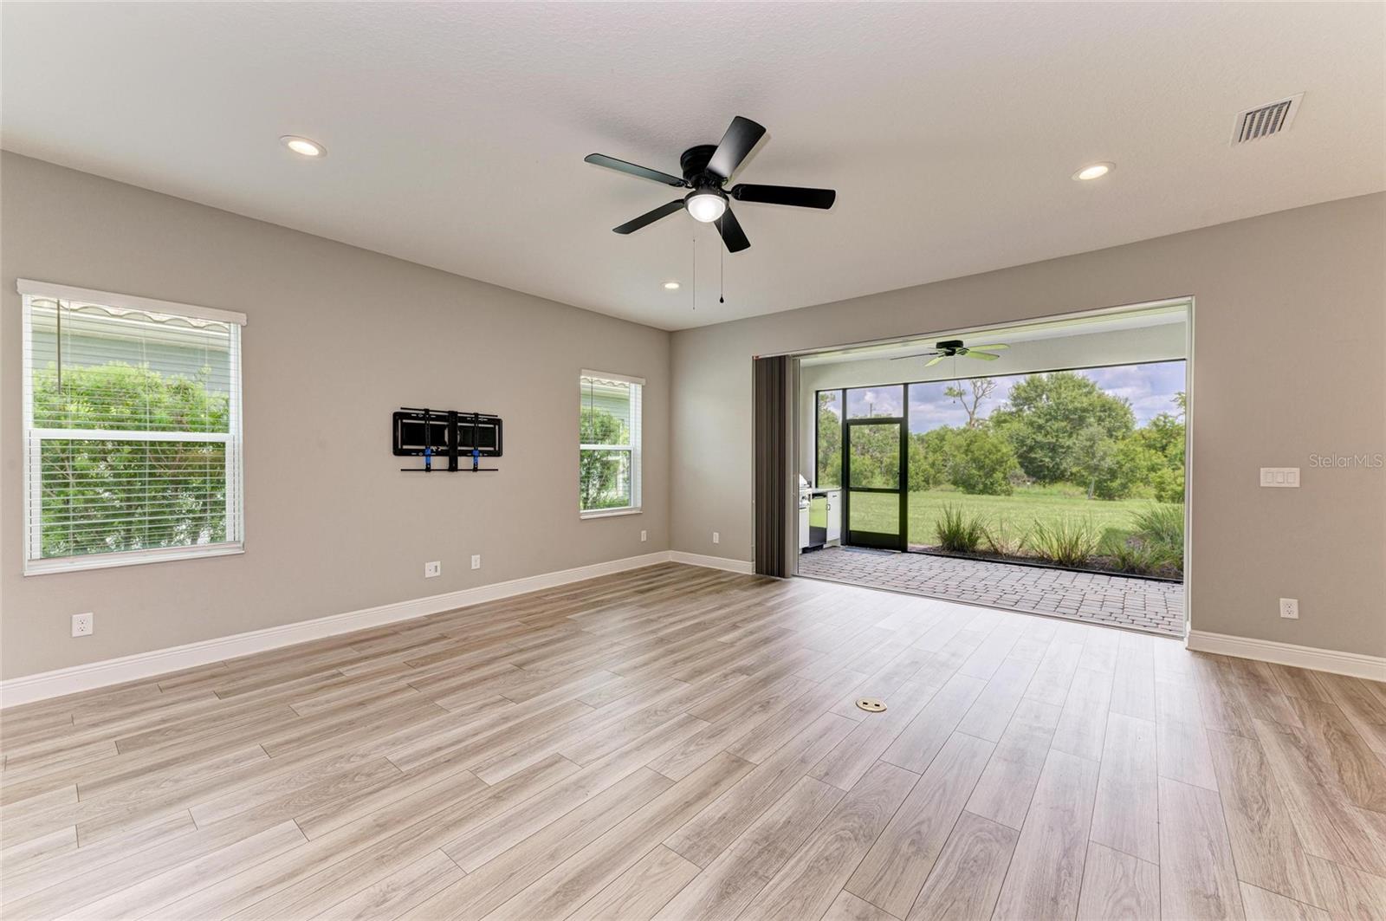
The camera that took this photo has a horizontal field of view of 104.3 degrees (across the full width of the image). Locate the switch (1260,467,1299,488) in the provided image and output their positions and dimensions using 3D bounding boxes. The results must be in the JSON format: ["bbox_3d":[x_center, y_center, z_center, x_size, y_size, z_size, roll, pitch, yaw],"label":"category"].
[{"bbox_3d":[3.687,0.108,3.379,0.166,0.120,0.014,0,0,40],"label":"switch"}]

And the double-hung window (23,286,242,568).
[{"bbox_3d":[-3.207,-0.178,3.154,0.075,1.525,0.920,0,0,40],"label":"double-hung window"}]

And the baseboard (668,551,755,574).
[{"bbox_3d":[0.190,1.192,6.280,1.216,0.135,0.016,0,0,40],"label":"baseboard"}]

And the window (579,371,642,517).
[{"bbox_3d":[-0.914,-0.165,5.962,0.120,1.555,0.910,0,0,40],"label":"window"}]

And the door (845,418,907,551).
[{"bbox_3d":[2.826,0.361,8.368,0.942,2.020,0.050,0,0,40],"label":"door"}]

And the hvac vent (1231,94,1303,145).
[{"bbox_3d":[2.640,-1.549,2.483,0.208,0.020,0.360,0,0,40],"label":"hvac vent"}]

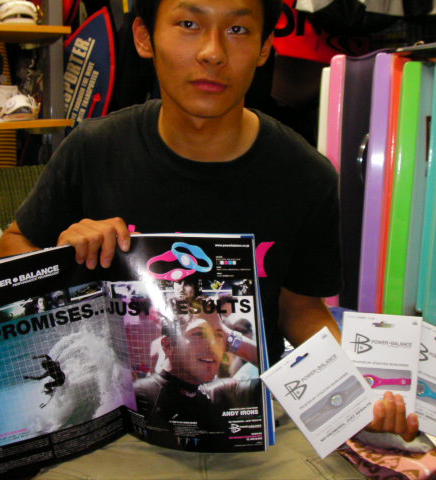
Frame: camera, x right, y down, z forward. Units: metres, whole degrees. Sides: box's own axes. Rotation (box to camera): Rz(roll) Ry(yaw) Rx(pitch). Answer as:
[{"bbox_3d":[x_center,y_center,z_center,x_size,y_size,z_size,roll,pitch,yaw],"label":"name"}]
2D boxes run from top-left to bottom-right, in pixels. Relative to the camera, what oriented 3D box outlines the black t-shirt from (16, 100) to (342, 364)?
[{"bbox_3d":[-0.057,0.045,1.070,0.480,0.530,0.290,-1,9,-8],"label":"black t-shirt"}]

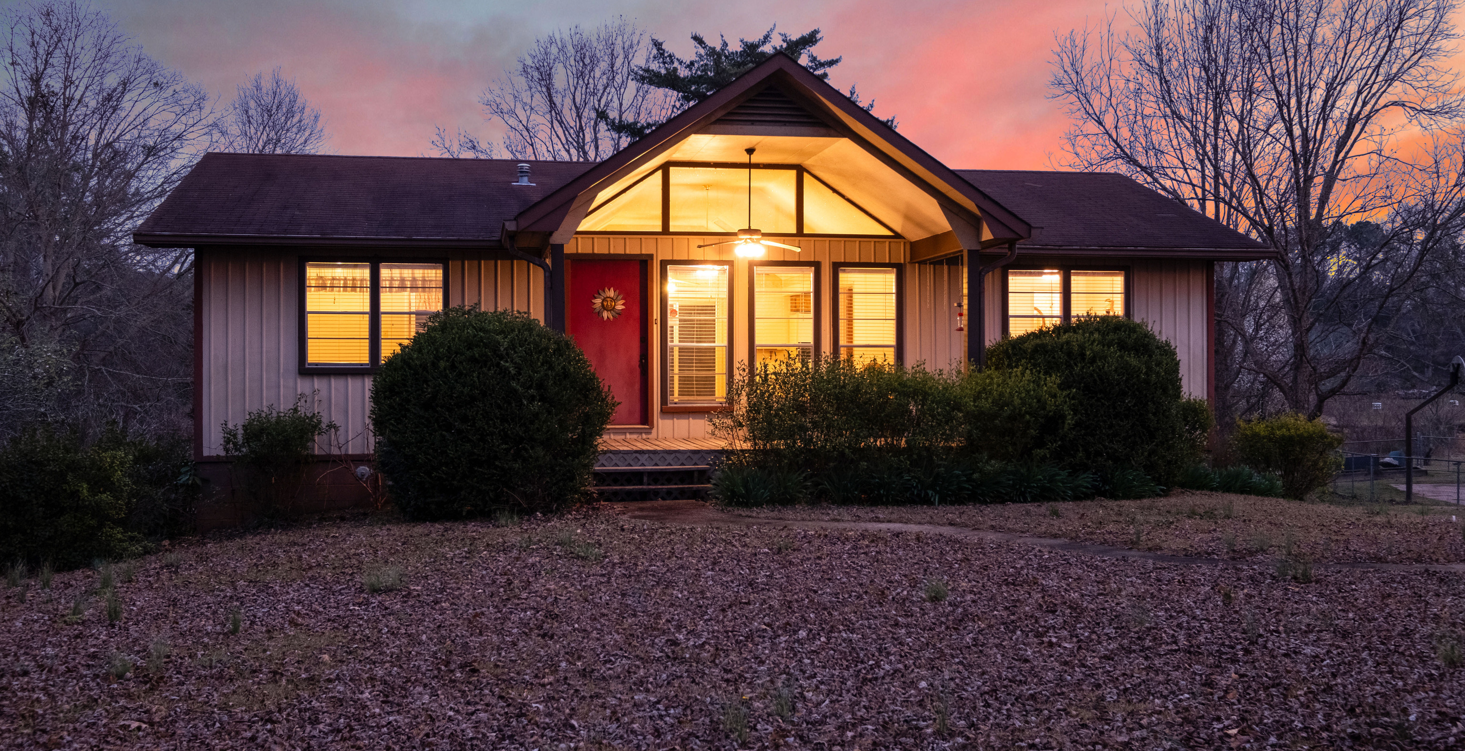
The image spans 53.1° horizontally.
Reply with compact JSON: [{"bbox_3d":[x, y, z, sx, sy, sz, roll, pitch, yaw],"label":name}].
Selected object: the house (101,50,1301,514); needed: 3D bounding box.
[{"bbox_3d":[-0.504,-0.926,21.524,14.080,5.277,10.941,0,0,-10],"label":"house"}]

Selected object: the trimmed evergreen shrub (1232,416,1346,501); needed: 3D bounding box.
[{"bbox_3d":[6.353,0.926,16.800,1.280,0.985,1.250,0,0,-10],"label":"trimmed evergreen shrub"}]

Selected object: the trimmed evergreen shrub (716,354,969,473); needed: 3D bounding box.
[{"bbox_3d":[1.137,0.497,15.900,2.650,1.442,1.150,0,0,-10],"label":"trimmed evergreen shrub"}]

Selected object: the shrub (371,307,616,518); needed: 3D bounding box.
[{"bbox_3d":[-2.504,0.383,15.300,2.500,2.200,2.450,0,0,-10],"label":"shrub"}]

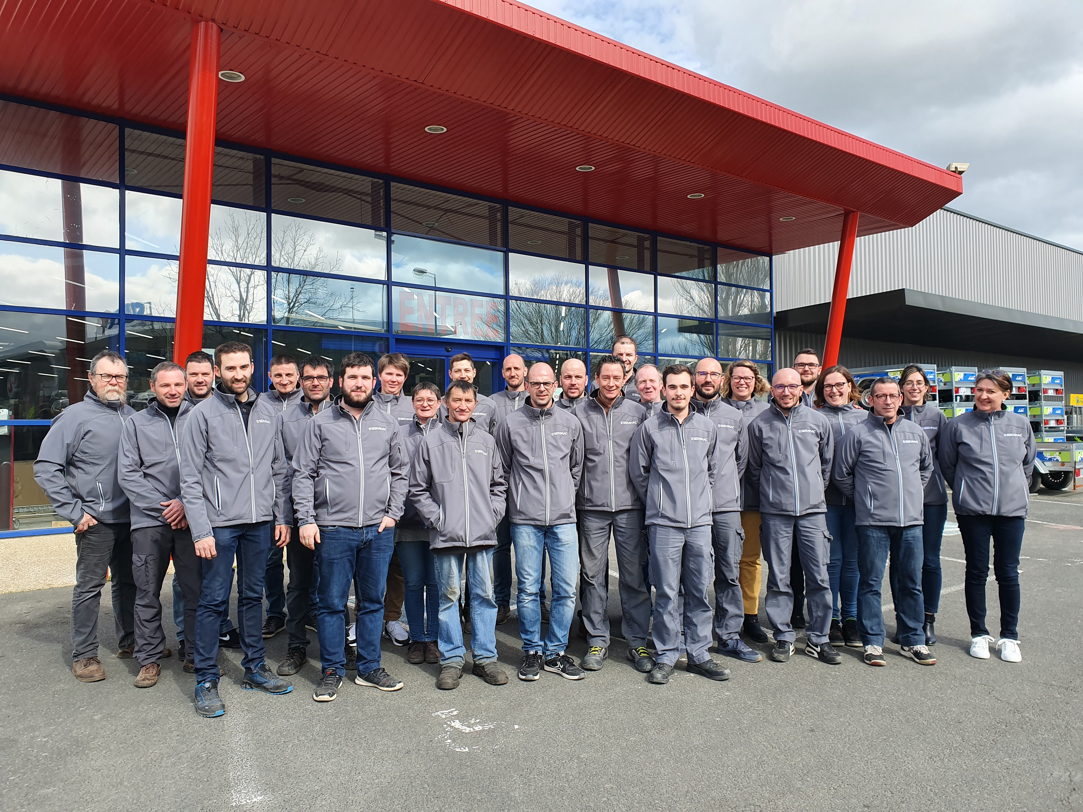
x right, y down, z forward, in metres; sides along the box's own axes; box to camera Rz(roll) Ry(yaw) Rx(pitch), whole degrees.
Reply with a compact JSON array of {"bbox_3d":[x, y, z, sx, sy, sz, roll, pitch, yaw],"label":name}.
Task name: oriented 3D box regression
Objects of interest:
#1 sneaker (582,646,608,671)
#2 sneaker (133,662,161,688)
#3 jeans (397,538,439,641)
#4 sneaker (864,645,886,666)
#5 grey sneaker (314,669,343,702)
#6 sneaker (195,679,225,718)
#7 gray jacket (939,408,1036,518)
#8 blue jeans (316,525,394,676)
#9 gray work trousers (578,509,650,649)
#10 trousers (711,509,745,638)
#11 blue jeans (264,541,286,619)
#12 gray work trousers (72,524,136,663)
[{"bbox_3d":[0.326,1.475,4.822,0.112,0.110,0.298,-1,-2,21],"label":"sneaker"},{"bbox_3d":[-2.133,1.428,4.425,0.108,0.120,0.285,0,-2,-20],"label":"sneaker"},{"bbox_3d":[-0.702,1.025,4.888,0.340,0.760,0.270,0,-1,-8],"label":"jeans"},{"bbox_3d":[1.943,1.414,4.746,0.110,0.120,0.295,-1,-1,18],"label":"sneaker"},{"bbox_3d":[-1.107,1.432,4.262,0.115,0.125,0.305,0,-1,-6],"label":"grey sneaker"},{"bbox_3d":[-1.652,1.447,4.046,0.113,0.125,0.300,0,-2,-33],"label":"sneaker"},{"bbox_3d":[2.714,0.339,4.961,0.520,0.680,0.310,-1,-2,19],"label":"gray jacket"},{"bbox_3d":[-1.007,0.998,4.390,0.420,0.880,0.320,0,-1,-21],"label":"blue jeans"},{"bbox_3d":[0.414,0.955,4.719,0.420,0.870,0.300,-1,-1,3],"label":"gray work trousers"},{"bbox_3d":[1.006,0.953,4.829,0.410,0.860,0.300,-1,-1,7],"label":"trousers"},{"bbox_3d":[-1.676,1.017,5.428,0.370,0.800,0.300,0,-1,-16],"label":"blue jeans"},{"bbox_3d":[-2.553,1.007,4.772,0.290,0.970,0.390,-2,-2,38],"label":"gray work trousers"}]

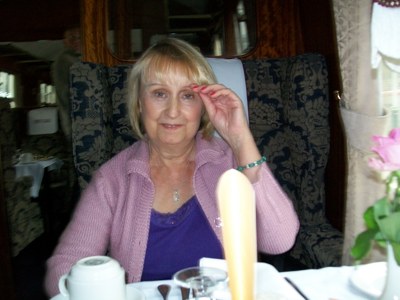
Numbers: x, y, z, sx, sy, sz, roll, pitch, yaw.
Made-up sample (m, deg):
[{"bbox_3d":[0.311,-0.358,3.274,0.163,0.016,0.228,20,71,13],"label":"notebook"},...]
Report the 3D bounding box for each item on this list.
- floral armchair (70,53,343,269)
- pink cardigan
[{"bbox_3d":[0.030,0.340,1.120,0.770,1.180,0.740,-3,4,-6],"label":"floral armchair"},{"bbox_3d":[-0.045,0.205,0.970,0.540,0.520,0.360,-2,2,-3],"label":"pink cardigan"}]

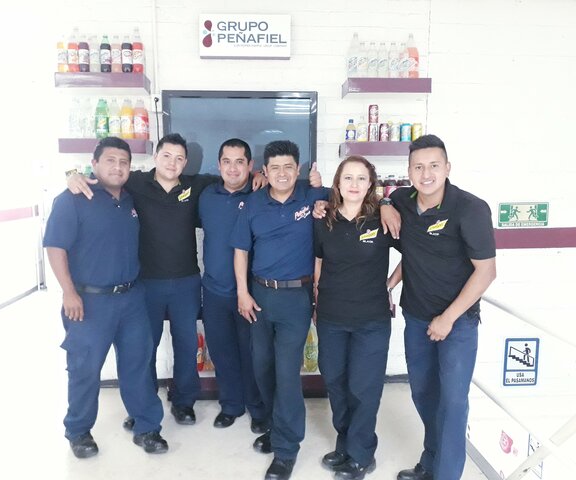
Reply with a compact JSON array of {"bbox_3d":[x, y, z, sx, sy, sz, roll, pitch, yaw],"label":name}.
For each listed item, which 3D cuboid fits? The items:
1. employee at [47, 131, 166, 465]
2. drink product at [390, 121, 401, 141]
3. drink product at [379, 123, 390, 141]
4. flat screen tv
[{"bbox_3d":[-0.977,0.332,2.674,0.600,1.739,0.400,-3,7,-25],"label":"employee"},{"bbox_3d":[0.738,-0.729,3.418,0.066,0.124,0.066,0,7,-3],"label":"drink product"},{"bbox_3d":[0.661,-0.727,3.413,0.066,0.122,0.066,0,7,-3],"label":"drink product"},{"bbox_3d":[-0.330,-0.681,3.434,1.049,0.665,0.080,0,6,-3],"label":"flat screen tv"}]

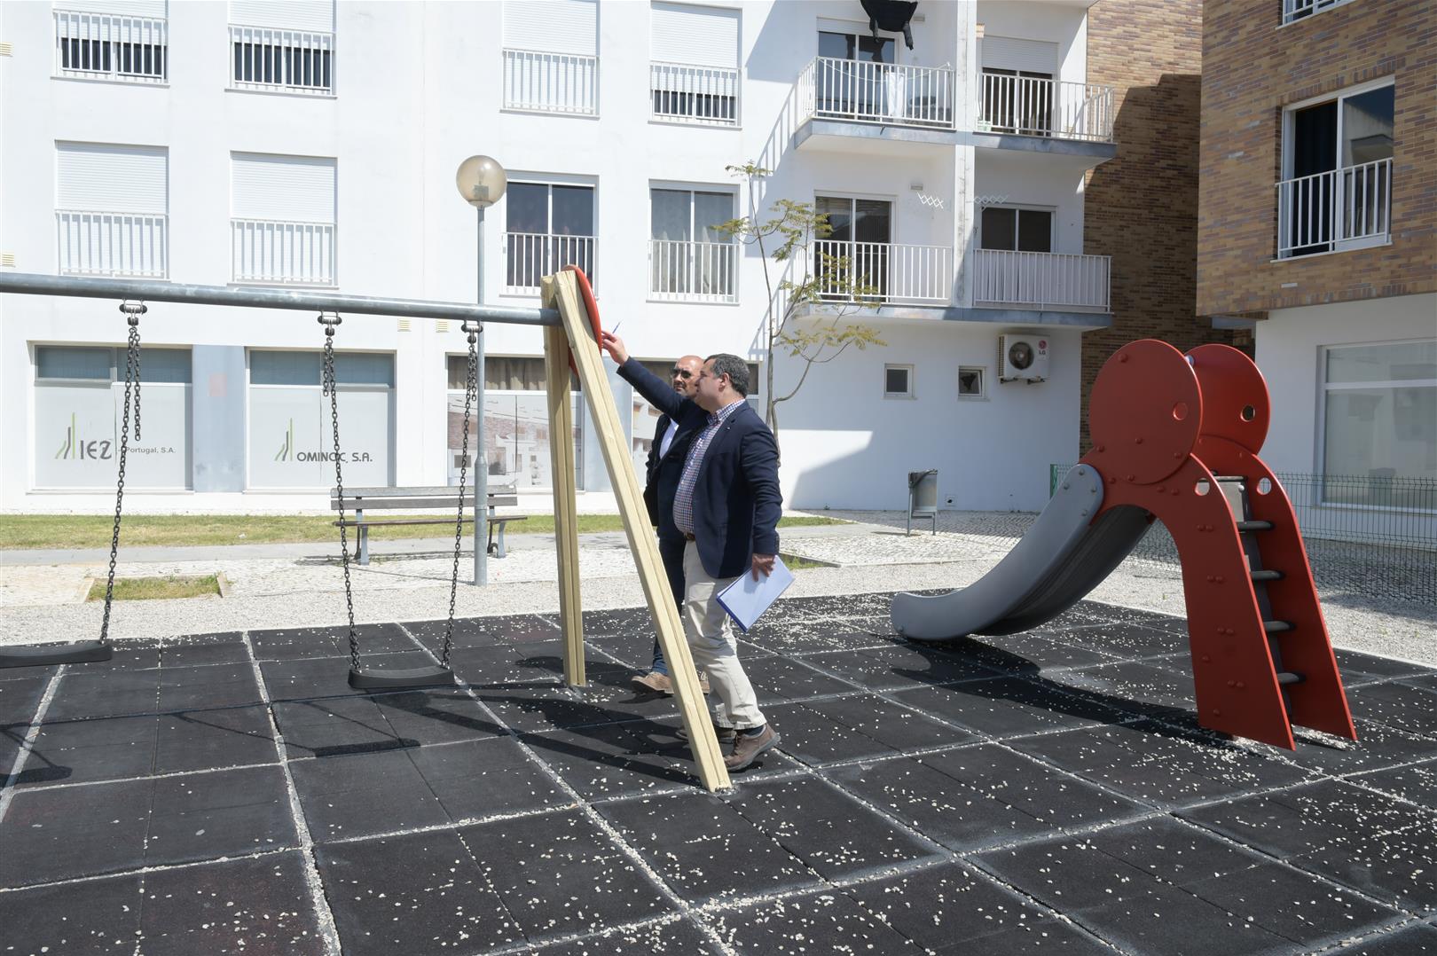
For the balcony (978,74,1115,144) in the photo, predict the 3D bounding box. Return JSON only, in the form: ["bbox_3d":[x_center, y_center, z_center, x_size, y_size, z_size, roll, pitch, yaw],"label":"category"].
[{"bbox_3d":[5.408,-6.192,18.467,2.558,0.952,0.870,0,1,-13],"label":"balcony"}]

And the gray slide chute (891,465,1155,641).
[{"bbox_3d":[1.895,0.505,6.803,0.520,1.200,2.060,0,2,-26],"label":"gray slide chute"}]

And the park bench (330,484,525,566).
[{"bbox_3d":[-3.035,0.478,11.348,1.950,0.750,0.620,-1,3,-29],"label":"park bench"}]

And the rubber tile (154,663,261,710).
[{"bbox_3d":[-2.724,1.150,5.814,0.495,0.040,0.983,-1,4,-26],"label":"rubber tile"}]

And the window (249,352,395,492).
[{"bbox_3d":[-6.061,-0.897,16.388,2.083,2.099,0.150,0,2,-13],"label":"window"}]

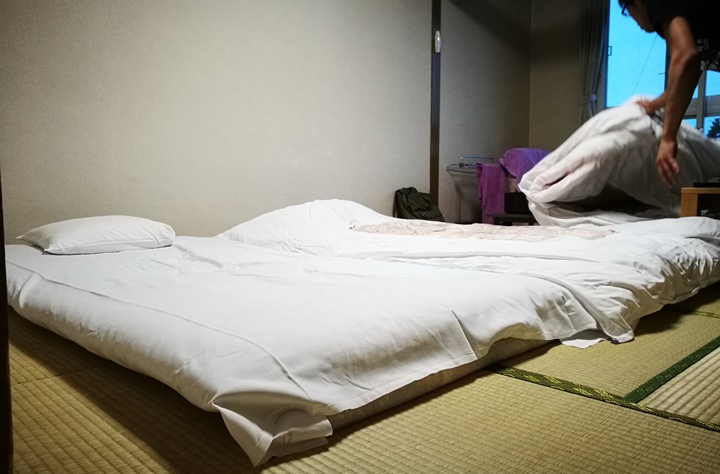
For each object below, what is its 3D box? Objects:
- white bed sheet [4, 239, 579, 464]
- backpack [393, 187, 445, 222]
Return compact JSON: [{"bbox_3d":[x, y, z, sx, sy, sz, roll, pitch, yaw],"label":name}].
[{"bbox_3d":[-0.505,0.137,1.711,0.980,0.139,2.036,-4,6,-44],"label":"white bed sheet"},{"bbox_3d":[0.443,-0.168,4.164,0.357,0.409,0.220,-4,6,-44],"label":"backpack"}]

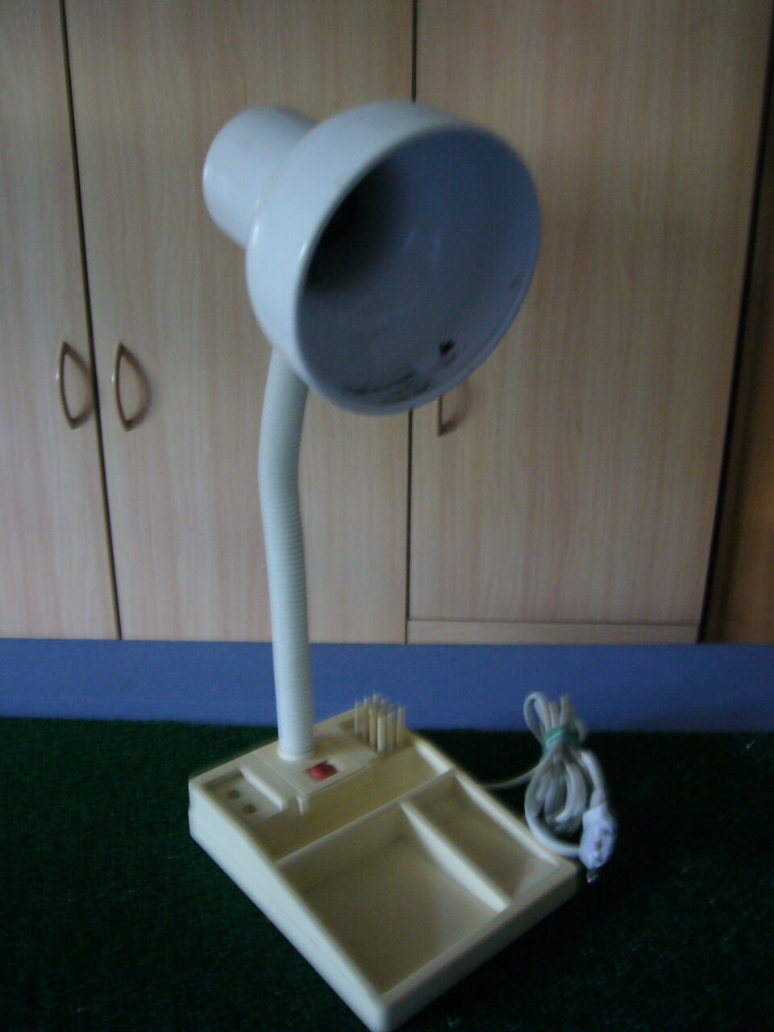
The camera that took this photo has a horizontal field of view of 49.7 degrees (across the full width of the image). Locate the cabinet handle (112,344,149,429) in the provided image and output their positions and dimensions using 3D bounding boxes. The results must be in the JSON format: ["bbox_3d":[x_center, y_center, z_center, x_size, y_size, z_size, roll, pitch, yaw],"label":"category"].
[{"bbox_3d":[-0.330,-0.158,1.032,0.010,0.110,0.033,1,15,3],"label":"cabinet handle"}]

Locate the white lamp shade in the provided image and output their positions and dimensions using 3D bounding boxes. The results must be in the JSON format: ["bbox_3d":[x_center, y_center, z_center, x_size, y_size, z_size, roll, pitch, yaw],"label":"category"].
[{"bbox_3d":[-0.030,-0.175,0.501,0.158,0.158,0.187,-11,41,-35],"label":"white lamp shade"}]

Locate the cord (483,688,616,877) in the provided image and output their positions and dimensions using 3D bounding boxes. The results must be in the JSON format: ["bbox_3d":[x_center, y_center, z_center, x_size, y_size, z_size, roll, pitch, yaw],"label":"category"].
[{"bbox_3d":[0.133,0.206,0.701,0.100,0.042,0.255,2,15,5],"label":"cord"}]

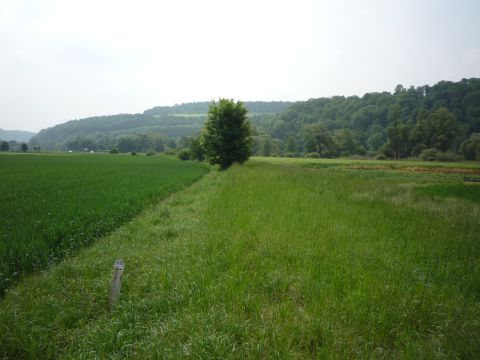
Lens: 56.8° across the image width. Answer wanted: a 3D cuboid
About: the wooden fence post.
[{"bbox_3d":[-1.230,1.050,4.400,0.110,0.520,0.110,8,4,-15],"label":"wooden fence post"}]

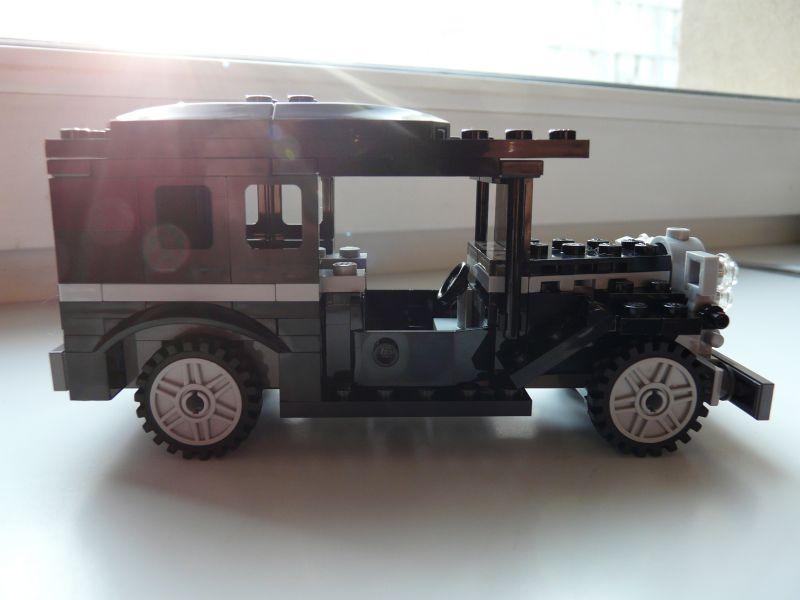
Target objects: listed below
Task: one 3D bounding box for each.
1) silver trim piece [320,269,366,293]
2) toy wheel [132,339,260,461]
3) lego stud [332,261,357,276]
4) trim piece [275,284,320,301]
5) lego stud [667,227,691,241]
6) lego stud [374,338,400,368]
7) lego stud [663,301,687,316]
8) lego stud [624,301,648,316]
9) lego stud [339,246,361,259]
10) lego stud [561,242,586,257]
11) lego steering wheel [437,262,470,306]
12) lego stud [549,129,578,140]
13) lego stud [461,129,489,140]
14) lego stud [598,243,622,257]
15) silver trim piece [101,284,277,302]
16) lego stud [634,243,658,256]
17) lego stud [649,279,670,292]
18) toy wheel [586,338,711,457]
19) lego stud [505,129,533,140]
[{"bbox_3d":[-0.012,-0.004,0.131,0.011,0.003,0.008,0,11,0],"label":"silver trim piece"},{"bbox_3d":[-0.040,0.019,0.132,0.024,0.024,0.008,0,11,0],"label":"toy wheel"},{"bbox_3d":[-0.011,-0.006,0.133,0.005,0.002,0.005,0,10,1],"label":"lego stud"},{"bbox_3d":[-0.019,-0.002,0.123,0.008,0.003,0.008,0,11,0],"label":"trim piece"},{"bbox_3d":[0.060,-0.014,0.140,0.005,0.002,0.005,0,11,0],"label":"lego stud"},{"bbox_3d":[-0.003,0.010,0.122,0.005,0.005,0.002,0,11,0],"label":"lego stud"},{"bbox_3d":[0.054,0.002,0.127,0.005,0.002,0.005,0,10,1],"label":"lego stud"},{"bbox_3d":[0.046,0.002,0.127,0.005,0.002,0.005,0,10,1],"label":"lego stud"},{"bbox_3d":[-0.012,-0.011,0.158,0.005,0.002,0.005,0,10,1],"label":"lego stud"},{"bbox_3d":[0.037,-0.011,0.139,0.005,0.002,0.005,0,11,0],"label":"lego stud"},{"bbox_3d":[0.012,-0.004,0.147,0.003,0.010,0.010,37,9,-6],"label":"lego steering wheel"},{"bbox_3d":[0.029,-0.030,0.117,0.005,0.002,0.005,0,10,1],"label":"lego stud"},{"bbox_3d":[0.014,-0.030,0.117,0.005,0.002,0.005,0,11,0],"label":"lego stud"},{"bbox_3d":[0.046,-0.011,0.140,0.005,0.002,0.005,0,10,1],"label":"lego stud"},{"bbox_3d":[-0.039,-0.002,0.123,0.032,0.003,0.008,0,11,0],"label":"silver trim piece"},{"bbox_3d":[0.053,-0.011,0.140,0.005,0.002,0.005,0,10,1],"label":"lego stud"},{"bbox_3d":[0.054,-0.003,0.134,0.005,0.002,0.005,0,10,1],"label":"lego stud"},{"bbox_3d":[0.052,0.020,0.137,0.024,0.024,0.008,0,10,1],"label":"toy wheel"},{"bbox_3d":[0.022,-0.030,0.117,0.005,0.002,0.005,0,10,1],"label":"lego stud"}]

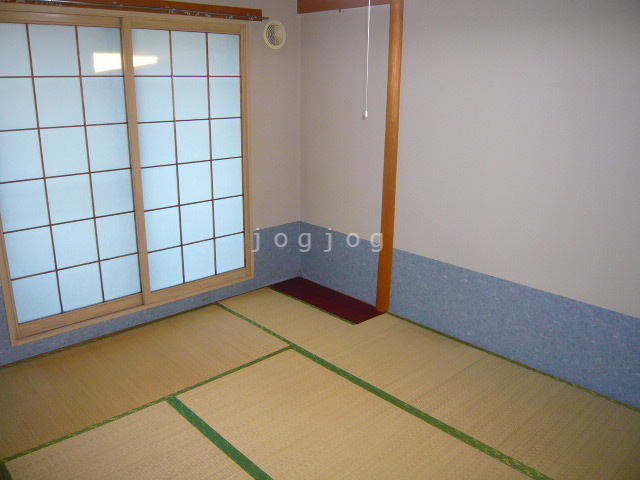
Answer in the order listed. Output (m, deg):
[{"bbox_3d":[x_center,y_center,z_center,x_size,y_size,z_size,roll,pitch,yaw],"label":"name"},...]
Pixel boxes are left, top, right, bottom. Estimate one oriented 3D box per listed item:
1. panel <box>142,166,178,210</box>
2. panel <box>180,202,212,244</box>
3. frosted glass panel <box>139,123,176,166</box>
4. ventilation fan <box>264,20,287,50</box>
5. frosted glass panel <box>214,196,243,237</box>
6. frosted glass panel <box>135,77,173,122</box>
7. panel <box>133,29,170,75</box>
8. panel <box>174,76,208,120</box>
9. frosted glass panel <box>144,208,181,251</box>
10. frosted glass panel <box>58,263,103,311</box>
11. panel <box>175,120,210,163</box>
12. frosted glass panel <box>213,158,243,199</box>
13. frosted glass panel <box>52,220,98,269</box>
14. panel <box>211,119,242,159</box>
[{"bbox_3d":[-1.054,-0.346,3.448,0.255,0.278,0.020,-15,23,-42],"label":"panel"},{"bbox_3d":[-0.828,-0.114,3.510,0.246,0.264,0.015,-14,22,-41],"label":"panel"},{"bbox_3d":[-0.996,-0.587,3.194,0.238,0.262,0.015,-14,22,-41],"label":"frosted glass panel"},{"bbox_3d":[-0.309,-1.413,3.567,0.185,0.185,0.040,-14,22,-41],"label":"ventilation fan"},{"bbox_3d":[-0.680,-0.174,3.883,0.255,0.278,0.020,-15,23,-42],"label":"frosted glass panel"},{"bbox_3d":[-1.043,-0.888,3.286,0.255,0.278,0.020,-15,23,-42],"label":"frosted glass panel"},{"bbox_3d":[-1.036,-1.154,3.208,0.255,0.271,0.020,-15,23,-42],"label":"panel"},{"bbox_3d":[-0.811,-0.895,3.283,0.247,0.266,0.015,-14,22,-41],"label":"panel"},{"bbox_3d":[-1.006,-0.070,3.344,0.237,0.262,0.015,-14,22,-41],"label":"frosted glass panel"},{"bbox_3d":[-1.500,0.296,3.267,0.260,0.280,0.020,-15,23,-42],"label":"frosted glass panel"},{"bbox_3d":[-0.860,-0.669,3.543,0.260,0.278,0.020,-15,23,-42],"label":"panel"},{"bbox_3d":[-0.675,-0.447,3.801,0.255,0.278,0.020,-15,23,-42],"label":"frosted glass panel"},{"bbox_3d":[-1.418,0.025,3.010,0.246,0.261,0.015,-14,22,-41],"label":"frosted glass panel"},{"bbox_3d":[-0.632,-0.687,3.526,0.243,0.263,0.015,-14,22,-41],"label":"panel"}]

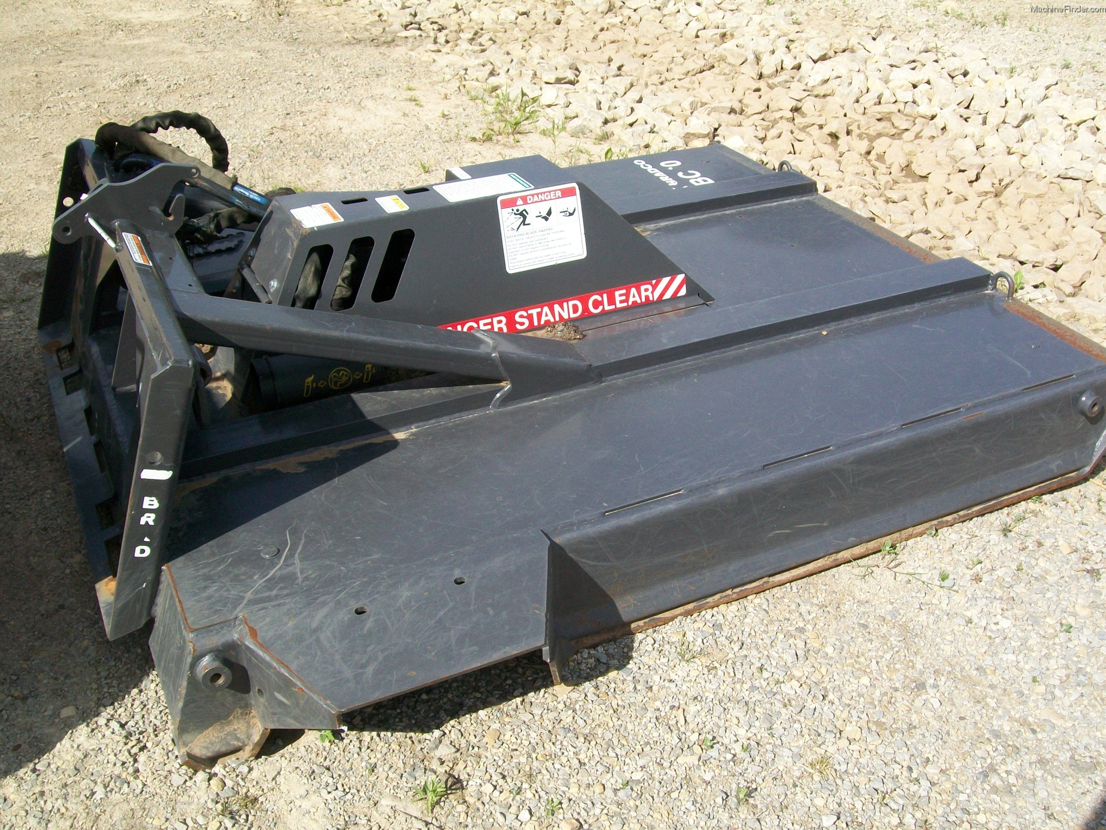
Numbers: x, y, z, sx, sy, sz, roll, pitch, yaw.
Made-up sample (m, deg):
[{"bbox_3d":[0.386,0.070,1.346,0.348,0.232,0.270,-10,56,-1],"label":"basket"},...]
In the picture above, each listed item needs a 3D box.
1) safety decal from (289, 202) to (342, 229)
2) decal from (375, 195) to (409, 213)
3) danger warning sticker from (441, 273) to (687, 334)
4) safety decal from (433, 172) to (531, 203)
[{"bbox_3d":[-0.452,-0.383,2.209,0.078,0.004,0.099,-14,35,-22],"label":"safety decal"},{"bbox_3d":[-0.315,-0.415,2.266,0.046,0.004,0.081,-14,35,-22],"label":"decal"},{"bbox_3d":[-0.011,-0.209,2.402,0.680,0.046,0.004,-14,18,-22],"label":"danger warning sticker"},{"bbox_3d":[-0.140,-0.465,2.350,0.188,0.004,0.096,-14,35,-22],"label":"safety decal"}]

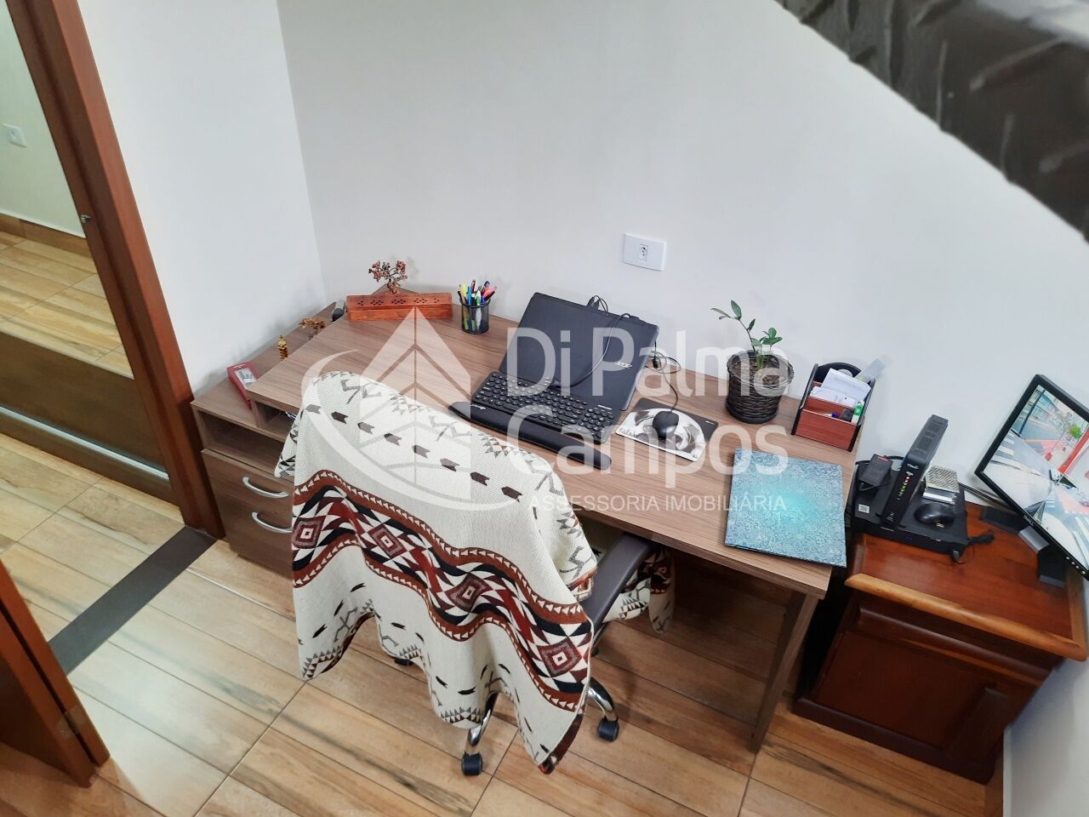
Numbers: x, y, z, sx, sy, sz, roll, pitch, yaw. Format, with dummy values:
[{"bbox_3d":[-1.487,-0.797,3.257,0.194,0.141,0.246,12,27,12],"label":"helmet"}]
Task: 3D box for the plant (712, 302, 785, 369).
[{"bbox_3d":[0.511,-0.185,1.940,0.190,0.190,0.130,17,39,18],"label":"plant"}]

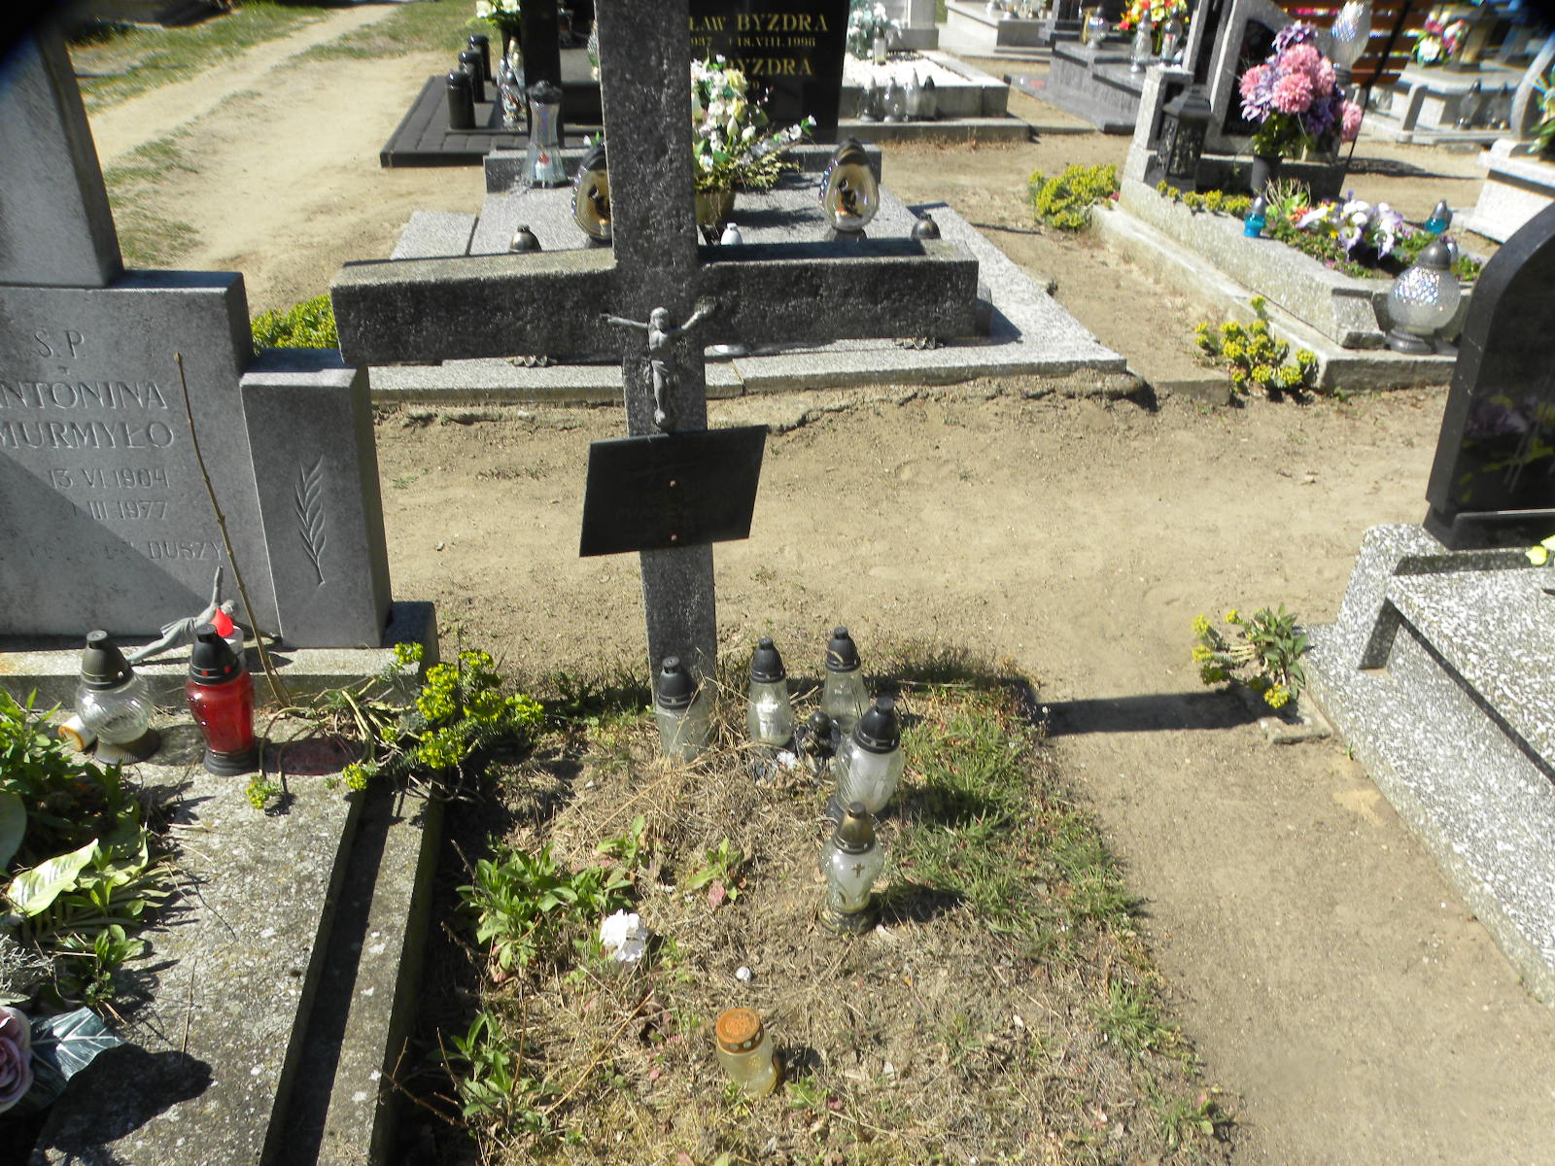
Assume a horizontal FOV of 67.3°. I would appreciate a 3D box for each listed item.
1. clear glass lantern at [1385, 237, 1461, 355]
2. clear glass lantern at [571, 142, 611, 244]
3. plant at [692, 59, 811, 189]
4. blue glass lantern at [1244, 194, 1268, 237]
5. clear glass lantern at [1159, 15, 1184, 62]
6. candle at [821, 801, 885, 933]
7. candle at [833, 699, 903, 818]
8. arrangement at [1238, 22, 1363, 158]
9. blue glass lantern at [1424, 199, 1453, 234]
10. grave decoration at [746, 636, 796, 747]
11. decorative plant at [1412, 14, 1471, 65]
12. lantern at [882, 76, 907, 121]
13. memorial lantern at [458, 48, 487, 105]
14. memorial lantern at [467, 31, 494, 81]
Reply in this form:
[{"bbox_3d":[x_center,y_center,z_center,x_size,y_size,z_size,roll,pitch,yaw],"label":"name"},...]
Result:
[{"bbox_3d":[2.271,-1.009,4.100,0.250,0.380,0.250,-3,31,-8],"label":"clear glass lantern"},{"bbox_3d":[-0.694,-1.547,4.620,0.220,0.380,0.180,-3,31,-8],"label":"clear glass lantern"},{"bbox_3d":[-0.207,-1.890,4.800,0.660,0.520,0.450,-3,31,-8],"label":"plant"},{"bbox_3d":[1.924,-1.465,4.667,0.078,0.150,0.078,-2,31,-8],"label":"blue glass lantern"},{"bbox_3d":[3.105,-4.287,9.200,0.175,0.400,0.175,-3,31,-8],"label":"clear glass lantern"},{"bbox_3d":[0.123,0.463,1.903,0.103,0.261,0.103,6,32,5],"label":"candle"},{"bbox_3d":[0.173,0.323,2.145,0.125,0.266,0.125,15,32,7],"label":"candle"},{"bbox_3d":[2.373,-2.235,5.300,0.500,0.530,0.420,-3,31,-8],"label":"arrangement"},{"bbox_3d":[2.713,-1.490,4.800,0.088,0.165,0.088,-3,31,-8],"label":"blue glass lantern"},{"bbox_3d":[-0.015,0.201,2.200,0.095,0.237,0.095,-3,31,-8],"label":"grave decoration"},{"bbox_3d":[4.430,-3.631,7.800,0.360,0.330,0.300,16,35,23],"label":"decorative plant"},{"bbox_3d":[0.757,-3.124,7.545,0.135,0.255,0.135,-2,31,-8],"label":"lantern"},{"bbox_3d":[-2.119,-3.509,8.100,0.175,0.340,0.175,-3,31,-8],"label":"memorial lantern"},{"bbox_3d":[-2.115,-3.740,8.314,0.148,0.305,0.148,-2,31,-8],"label":"memorial lantern"}]

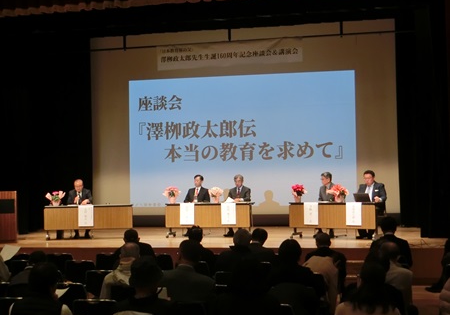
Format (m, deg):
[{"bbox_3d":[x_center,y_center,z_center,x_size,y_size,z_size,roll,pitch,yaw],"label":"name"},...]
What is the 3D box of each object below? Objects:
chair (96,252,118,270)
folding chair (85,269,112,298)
[{"bbox_3d":[-1.419,1.697,10.357,0.430,0.810,0.500,-1,-1,14],"label":"chair"},{"bbox_3d":[-1.506,1.835,10.076,0.450,0.790,0.500,-1,-1,11],"label":"folding chair"}]

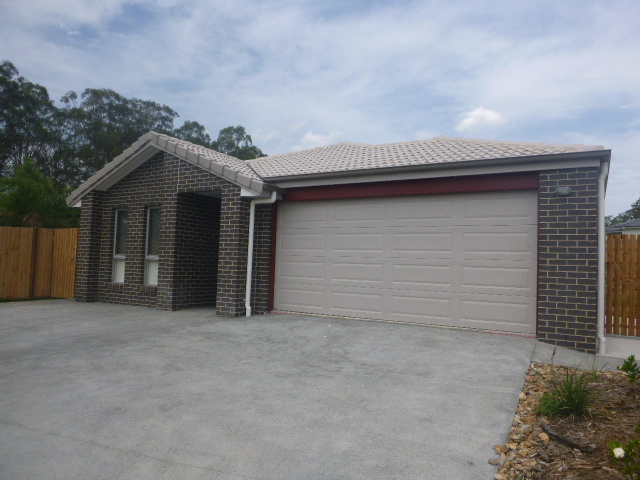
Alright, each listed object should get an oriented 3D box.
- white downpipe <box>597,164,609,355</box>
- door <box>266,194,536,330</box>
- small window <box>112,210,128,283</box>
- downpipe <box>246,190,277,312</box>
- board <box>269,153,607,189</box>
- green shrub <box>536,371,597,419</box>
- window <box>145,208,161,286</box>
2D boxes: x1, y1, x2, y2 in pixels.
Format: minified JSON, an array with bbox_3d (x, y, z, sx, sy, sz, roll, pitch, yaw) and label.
[{"bbox_3d":[3.854,0.226,6.296,0.120,2.590,0.090,0,-4,30],"label":"white downpipe"},{"bbox_3d":[1.147,0.311,7.914,4.673,2.115,0.060,0,-4,30],"label":"door"},{"bbox_3d":[-4.752,0.152,11.129,0.600,1.810,0.090,0,-4,30],"label":"small window"},{"bbox_3d":[-1.120,0.260,8.721,0.600,2.380,0.090,0,-4,30],"label":"downpipe"},{"bbox_3d":[1.423,-1.087,7.650,5.470,0.188,0.033,0,-4,30],"label":"board"},{"bbox_3d":[2.267,1.421,4.250,0.520,0.400,0.480,0,-4,30],"label":"green shrub"},{"bbox_3d":[-3.753,0.155,10.550,0.600,1.810,0.090,0,-4,30],"label":"window"}]

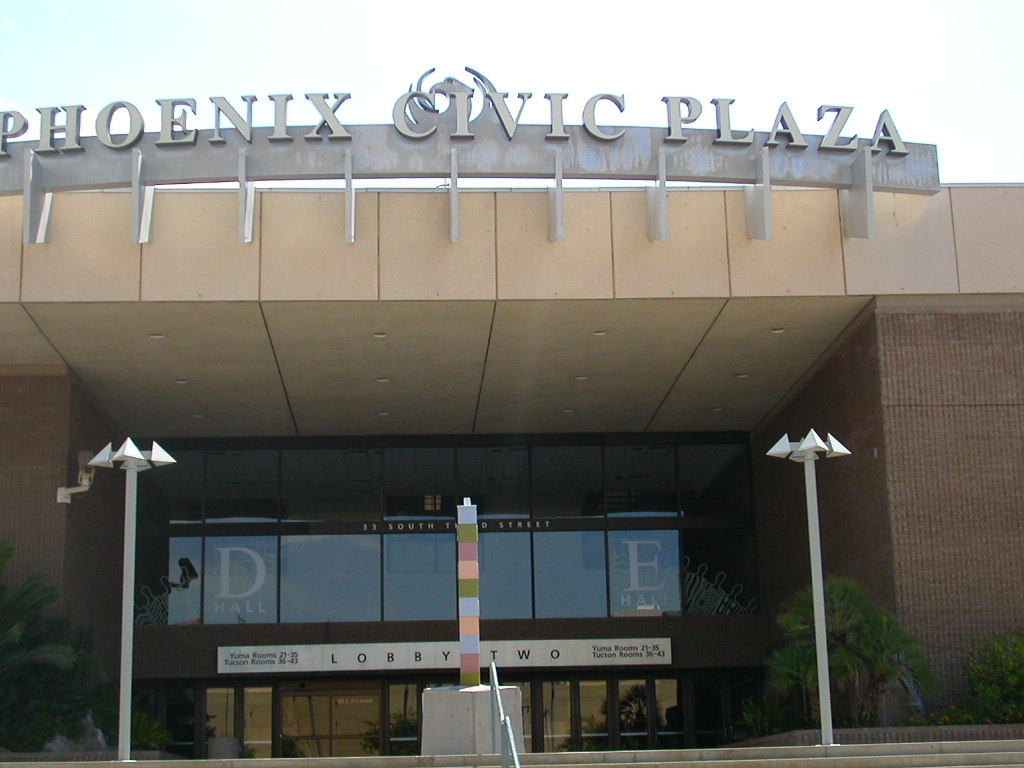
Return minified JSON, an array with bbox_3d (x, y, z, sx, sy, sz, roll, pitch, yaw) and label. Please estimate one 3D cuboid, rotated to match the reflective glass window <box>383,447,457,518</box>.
[{"bbox_3d":[-2.253,2.445,42.024,1.761,1.765,0.100,-1,-14,-4],"label":"reflective glass window"}]

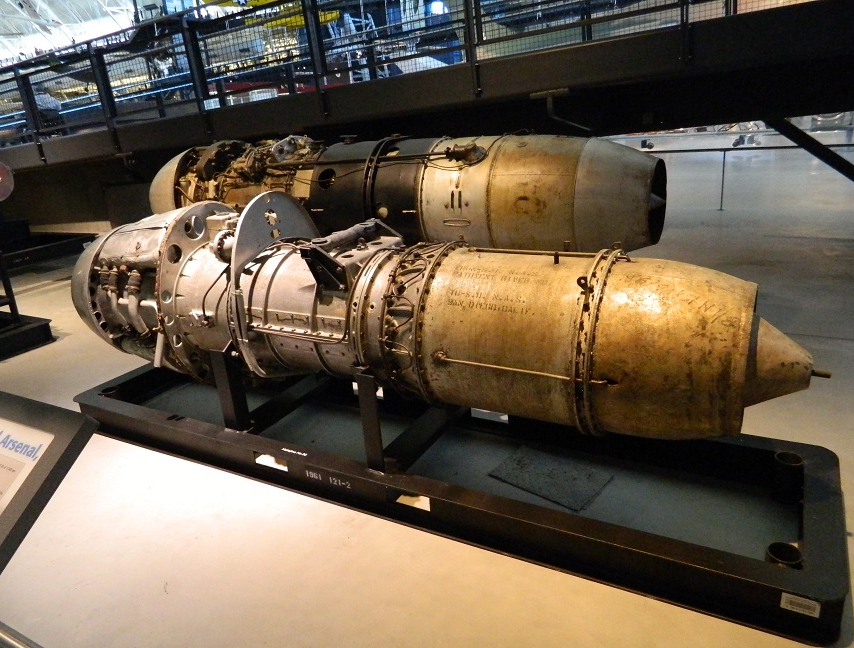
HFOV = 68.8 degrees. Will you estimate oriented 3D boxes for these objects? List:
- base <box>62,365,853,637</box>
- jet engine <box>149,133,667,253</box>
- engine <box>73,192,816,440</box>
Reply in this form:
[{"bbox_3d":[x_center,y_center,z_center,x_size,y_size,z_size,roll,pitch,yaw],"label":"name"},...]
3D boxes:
[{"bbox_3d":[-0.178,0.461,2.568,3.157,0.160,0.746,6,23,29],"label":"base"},{"bbox_3d":[-0.340,-0.819,4.114,3.591,0.835,0.814,6,23,29],"label":"jet engine"},{"bbox_3d":[-0.262,-0.070,2.394,3.007,0.811,0.659,6,23,29],"label":"engine"}]

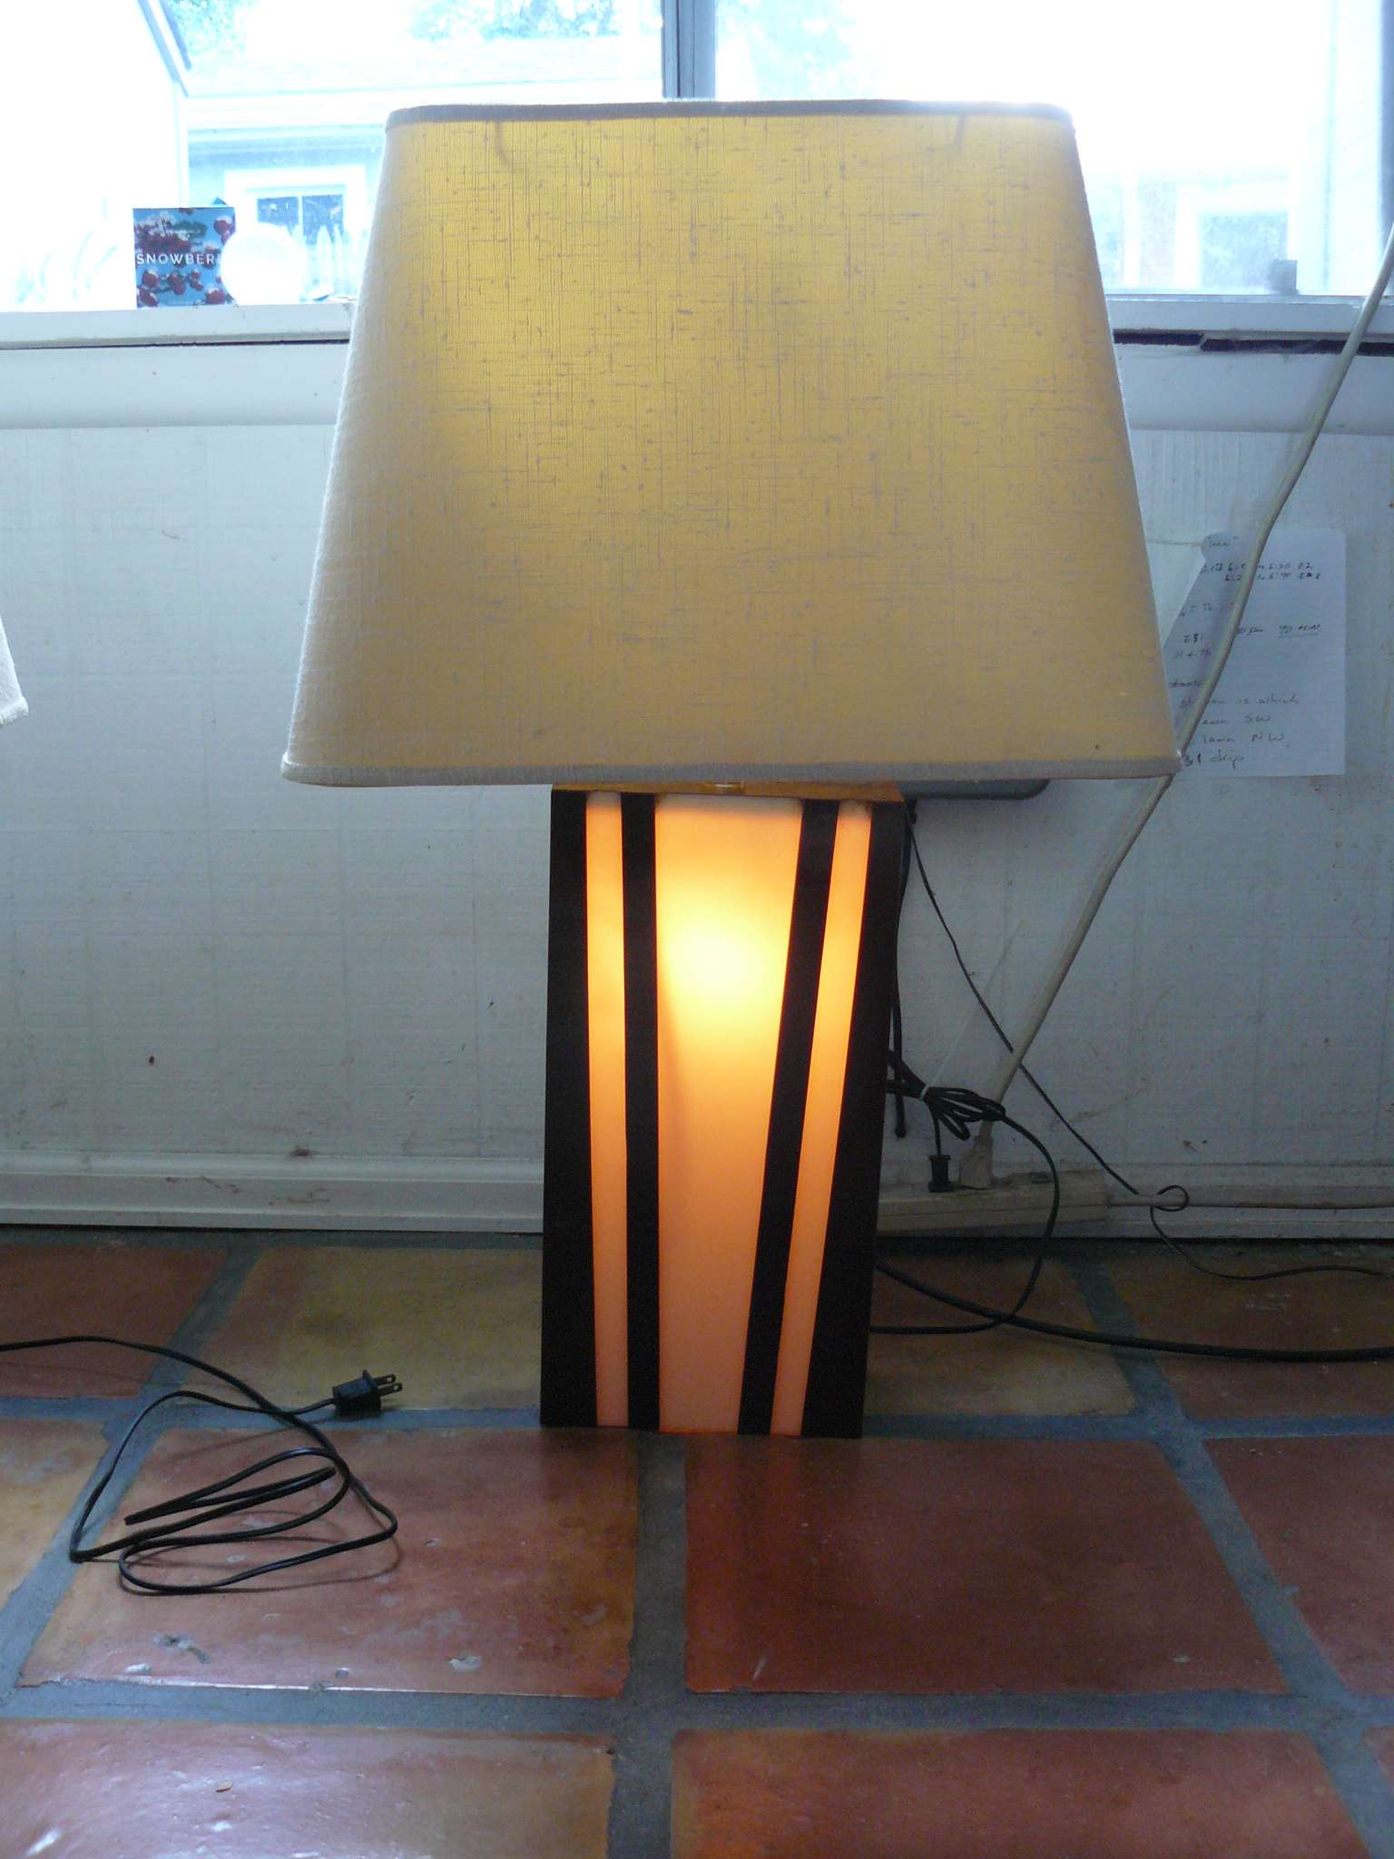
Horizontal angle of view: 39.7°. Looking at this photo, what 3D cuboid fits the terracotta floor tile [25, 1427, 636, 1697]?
[{"bbox_3d":[-0.183,0.348,1.071,0.294,0.016,0.284,1,11,0],"label":"terracotta floor tile"}]

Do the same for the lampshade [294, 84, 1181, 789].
[{"bbox_3d":[0.018,-0.289,1.193,0.508,0.358,0.370,0,11,1],"label":"lampshade"}]

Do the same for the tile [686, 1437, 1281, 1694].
[{"bbox_3d":[0.141,0.352,1.072,0.297,0.016,0.280,1,11,0],"label":"tile"}]

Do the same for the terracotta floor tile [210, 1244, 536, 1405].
[{"bbox_3d":[-0.187,0.288,1.384,0.299,0.016,0.291,1,11,0],"label":"terracotta floor tile"}]

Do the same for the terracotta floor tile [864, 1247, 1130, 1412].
[{"bbox_3d":[0.141,0.291,1.386,0.297,0.016,0.290,1,11,0],"label":"terracotta floor tile"}]

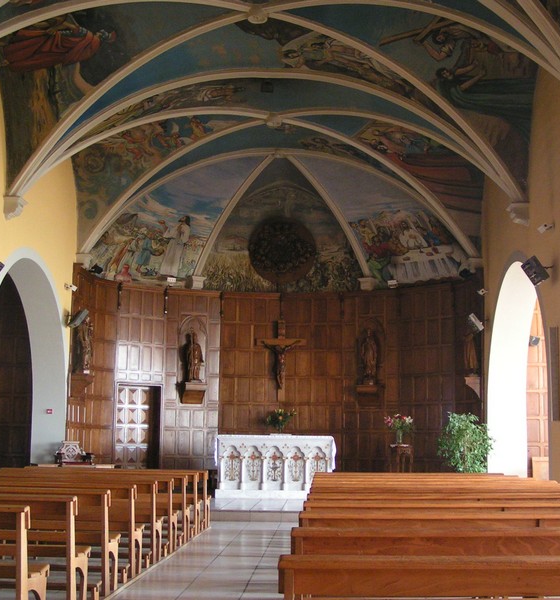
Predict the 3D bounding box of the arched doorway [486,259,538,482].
[{"bbox_3d":[4.495,1.479,15.497,0.814,4.328,4.915,0,-10,3],"label":"arched doorway"}]

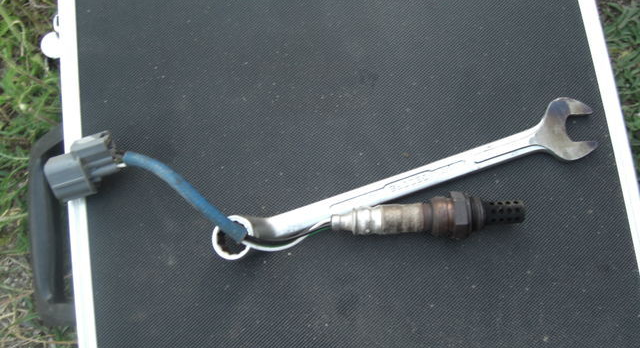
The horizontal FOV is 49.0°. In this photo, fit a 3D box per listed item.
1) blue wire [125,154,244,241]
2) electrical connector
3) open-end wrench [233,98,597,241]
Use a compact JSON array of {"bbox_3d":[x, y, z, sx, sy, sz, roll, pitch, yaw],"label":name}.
[{"bbox_3d":[-0.071,0.009,0.376,0.080,0.013,0.015,33,81,7],"label":"blue wire"},{"bbox_3d":[-0.129,-0.004,0.382,0.037,0.020,0.028,-19,79,-3],"label":"electrical connector"},{"bbox_3d":[0.049,0.004,0.382,0.219,0.013,0.035,-18,79,-3],"label":"open-end wrench"}]

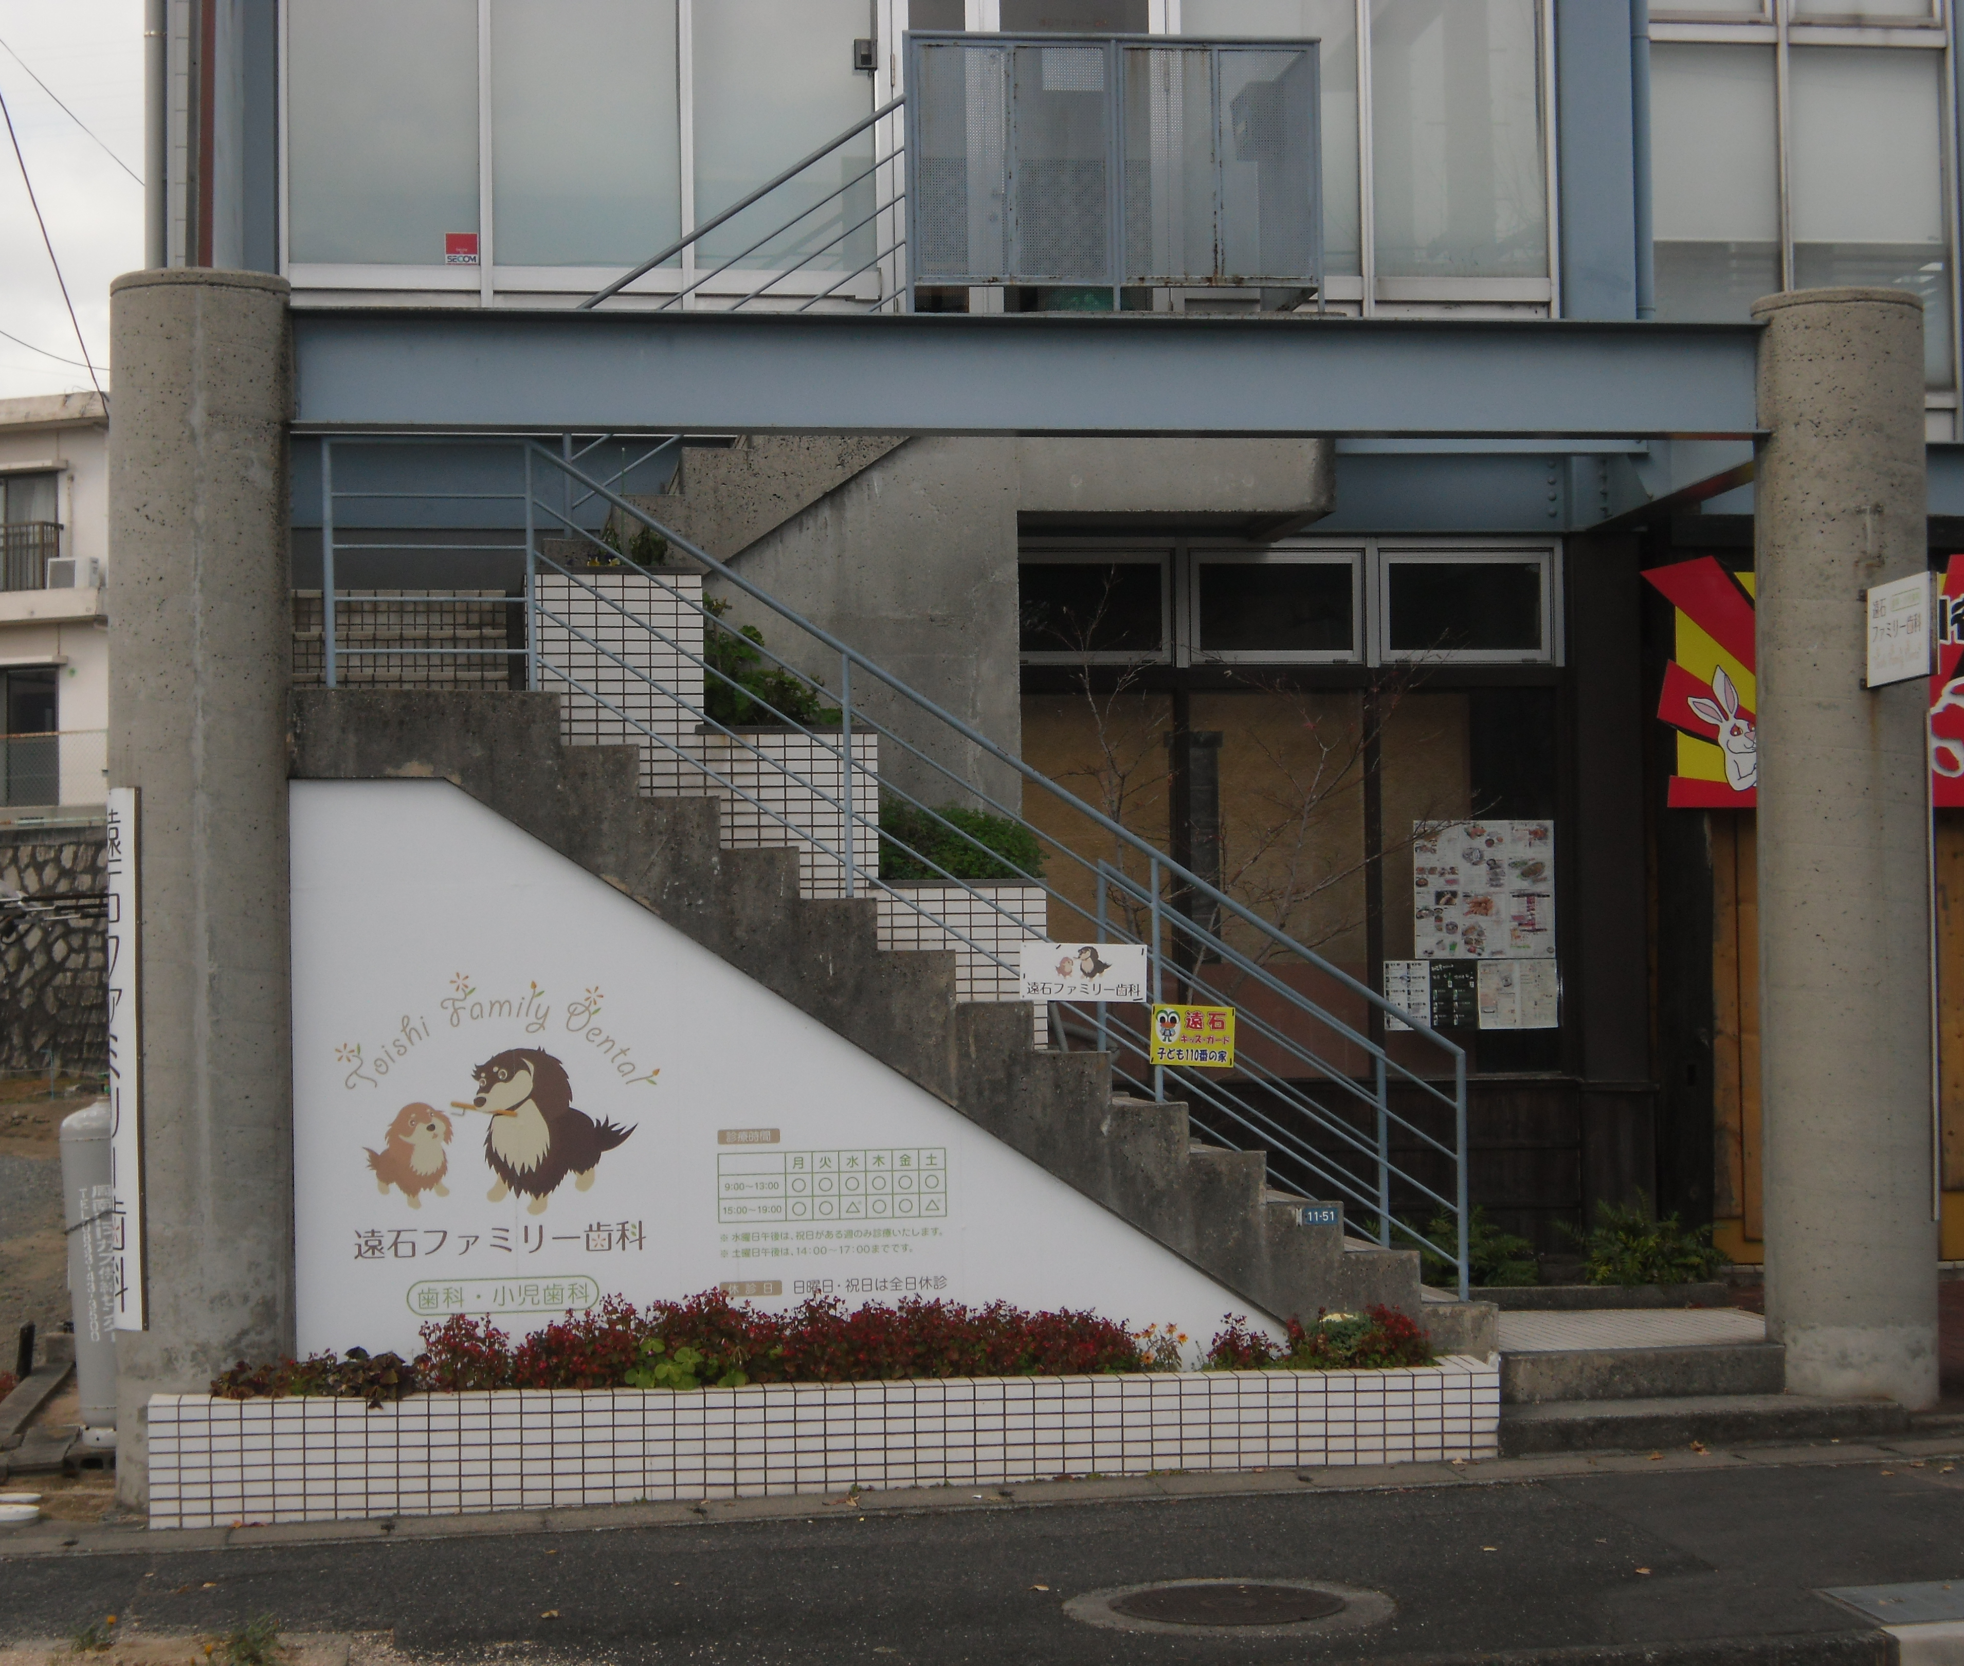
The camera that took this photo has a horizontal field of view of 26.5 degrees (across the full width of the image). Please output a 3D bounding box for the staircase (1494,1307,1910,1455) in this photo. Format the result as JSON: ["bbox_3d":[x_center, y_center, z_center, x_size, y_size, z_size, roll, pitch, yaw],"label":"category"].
[{"bbox_3d":[2.312,1.994,15.299,1.460,0.310,2.100,0,-2,-9],"label":"staircase"}]

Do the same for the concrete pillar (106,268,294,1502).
[{"bbox_3d":[-2.624,0.192,14.032,0.600,4.082,0.600,0,-3,-8],"label":"concrete pillar"}]

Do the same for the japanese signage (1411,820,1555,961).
[{"bbox_3d":[2.134,0.241,17.715,0.618,0.590,0.010,0,-3,-8],"label":"japanese signage"}]

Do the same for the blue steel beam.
[{"bbox_3d":[0.213,-1.575,14.491,5.157,0.403,0.200,0,-3,-8],"label":"blue steel beam"}]

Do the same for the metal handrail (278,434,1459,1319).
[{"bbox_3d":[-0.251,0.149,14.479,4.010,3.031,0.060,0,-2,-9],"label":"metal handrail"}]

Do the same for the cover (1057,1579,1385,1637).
[{"bbox_3d":[0.676,2.138,11.422,0.910,0.040,0.910,-2,-1,0],"label":"cover"}]

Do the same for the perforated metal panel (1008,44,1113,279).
[{"bbox_3d":[0.306,-2.610,16.238,0.407,0.944,0.036,0,-3,-8],"label":"perforated metal panel"}]

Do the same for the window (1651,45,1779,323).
[{"bbox_3d":[3.205,-2.715,18.323,0.631,1.510,0.060,0,-2,-9],"label":"window"}]

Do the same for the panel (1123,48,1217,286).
[{"bbox_3d":[0.726,-2.611,16.294,0.372,0.936,0.036,0,-3,-8],"label":"panel"}]

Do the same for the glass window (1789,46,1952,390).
[{"bbox_3d":[3.925,-2.720,18.437,0.755,1.527,0.060,0,-2,-9],"label":"glass window"}]

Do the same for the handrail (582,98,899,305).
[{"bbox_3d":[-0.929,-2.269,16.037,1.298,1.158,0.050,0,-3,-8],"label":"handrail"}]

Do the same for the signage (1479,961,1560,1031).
[{"bbox_3d":[2.322,0.702,18.046,0.361,0.300,0.010,0,-2,-9],"label":"signage"}]

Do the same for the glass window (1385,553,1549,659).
[{"bbox_3d":[2.100,-0.986,18.085,0.745,0.468,0.060,0,-2,-9],"label":"glass window"}]

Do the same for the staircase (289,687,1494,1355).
[{"bbox_3d":[-0.383,0.705,14.979,4.199,2.332,1.330,0,-3,-8],"label":"staircase"}]

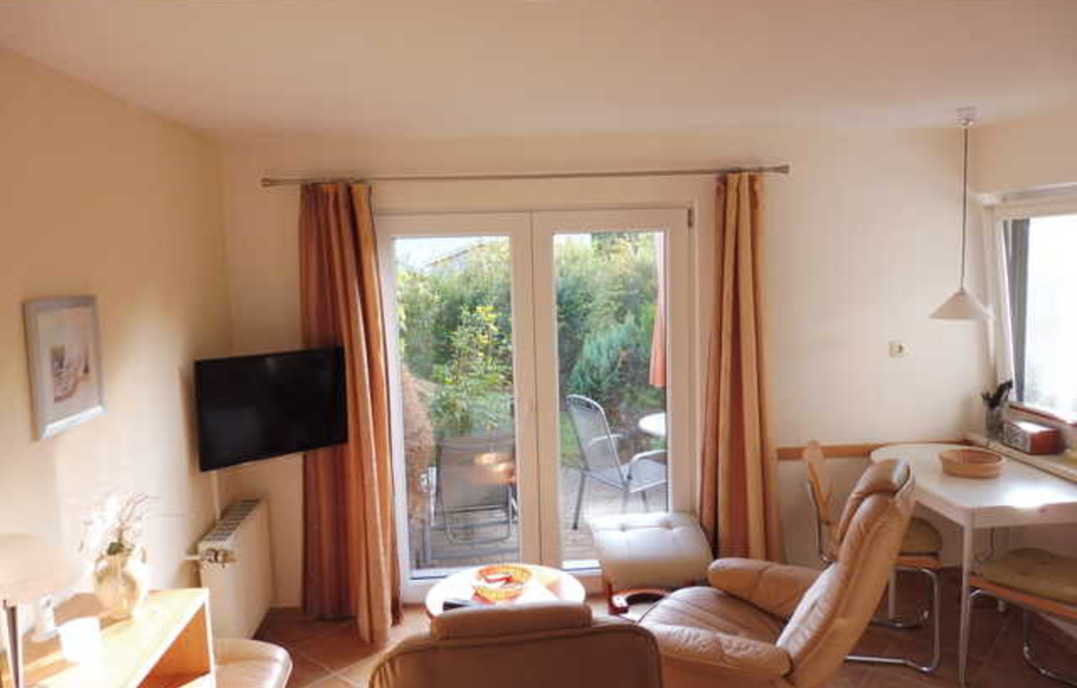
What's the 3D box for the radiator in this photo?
[{"bbox_3d":[-1.375,1.065,3.430,0.160,0.550,0.470,-2,7,-4],"label":"radiator"}]

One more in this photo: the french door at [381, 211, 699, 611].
[{"bbox_3d":[0.007,0.321,3.925,1.640,2.030,0.080,-2,7,-4],"label":"french door"}]

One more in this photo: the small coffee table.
[{"bbox_3d":[-0.118,1.224,2.934,0.625,0.500,0.615,-2,7,-4],"label":"small coffee table"}]

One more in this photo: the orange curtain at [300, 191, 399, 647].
[{"bbox_3d":[-0.958,0.310,3.620,0.465,2.180,0.320,-2,7,-4],"label":"orange curtain"}]

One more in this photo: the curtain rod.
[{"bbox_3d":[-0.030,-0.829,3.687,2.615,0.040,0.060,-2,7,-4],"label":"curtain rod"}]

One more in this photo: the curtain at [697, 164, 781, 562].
[{"bbox_3d":[1.038,0.218,3.824,0.420,2.160,0.210,-2,7,-4],"label":"curtain"}]

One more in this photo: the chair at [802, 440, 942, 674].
[{"bbox_3d":[1.504,0.927,3.430,0.530,0.880,0.500,0,7,16],"label":"chair"}]

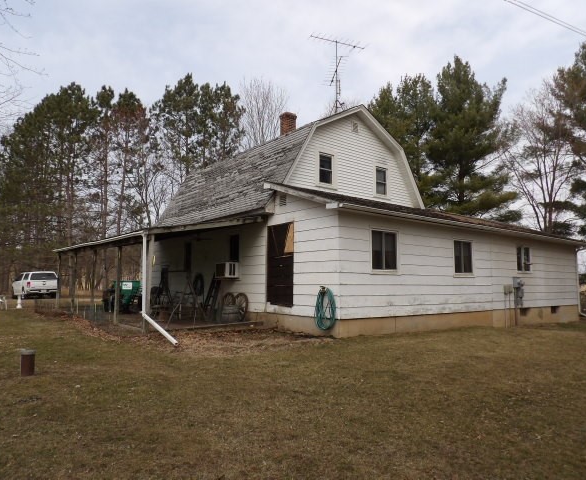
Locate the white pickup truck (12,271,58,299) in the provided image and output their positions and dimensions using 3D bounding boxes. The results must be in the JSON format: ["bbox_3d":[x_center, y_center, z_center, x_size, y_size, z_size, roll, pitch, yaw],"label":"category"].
[{"bbox_3d":[-19.649,3.406,33.788,2.020,1.940,5.750,5,-7,-40],"label":"white pickup truck"}]

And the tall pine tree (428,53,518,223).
[{"bbox_3d":[14.100,-4.922,35.072,7.600,20.020,7.600,5,-7,-39],"label":"tall pine tree"}]

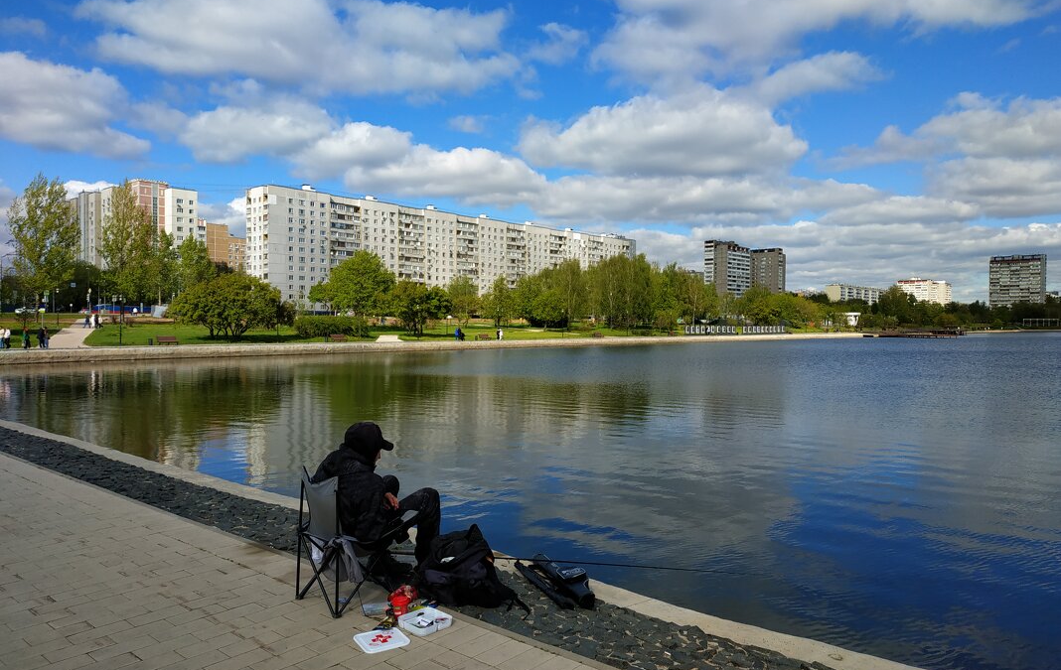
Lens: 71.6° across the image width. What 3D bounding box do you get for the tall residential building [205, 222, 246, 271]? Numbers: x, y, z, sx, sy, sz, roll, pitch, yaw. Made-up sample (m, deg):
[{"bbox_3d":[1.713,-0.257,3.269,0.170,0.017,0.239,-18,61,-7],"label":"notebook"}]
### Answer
[{"bbox_3d":[-134.082,-26.290,324.750,30.000,39.000,28.000,-1,1,-43],"label":"tall residential building"}]

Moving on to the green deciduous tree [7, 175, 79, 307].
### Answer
[{"bbox_3d":[-68.226,-12.170,102.882,10.200,20.725,9.500,0,1,0],"label":"green deciduous tree"}]

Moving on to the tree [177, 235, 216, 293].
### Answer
[{"bbox_3d":[-85.305,-15.487,188.000,9.901,19.803,9.901,0,1,0],"label":"tree"}]

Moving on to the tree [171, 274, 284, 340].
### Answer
[{"bbox_3d":[-32.285,-2.975,77.974,11.800,7.110,10.500,0,1,0],"label":"tree"}]

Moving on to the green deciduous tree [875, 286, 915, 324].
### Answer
[{"bbox_3d":[144.315,-11.552,289.898,15.000,16.057,14.000,0,1,0],"label":"green deciduous tree"}]

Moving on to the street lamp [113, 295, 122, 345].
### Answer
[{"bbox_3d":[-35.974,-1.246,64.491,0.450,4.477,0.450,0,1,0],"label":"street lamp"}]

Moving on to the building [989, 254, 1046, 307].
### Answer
[{"bbox_3d":[361.000,-34.755,545.196,31.000,46.000,14.500,0,1,42],"label":"building"}]

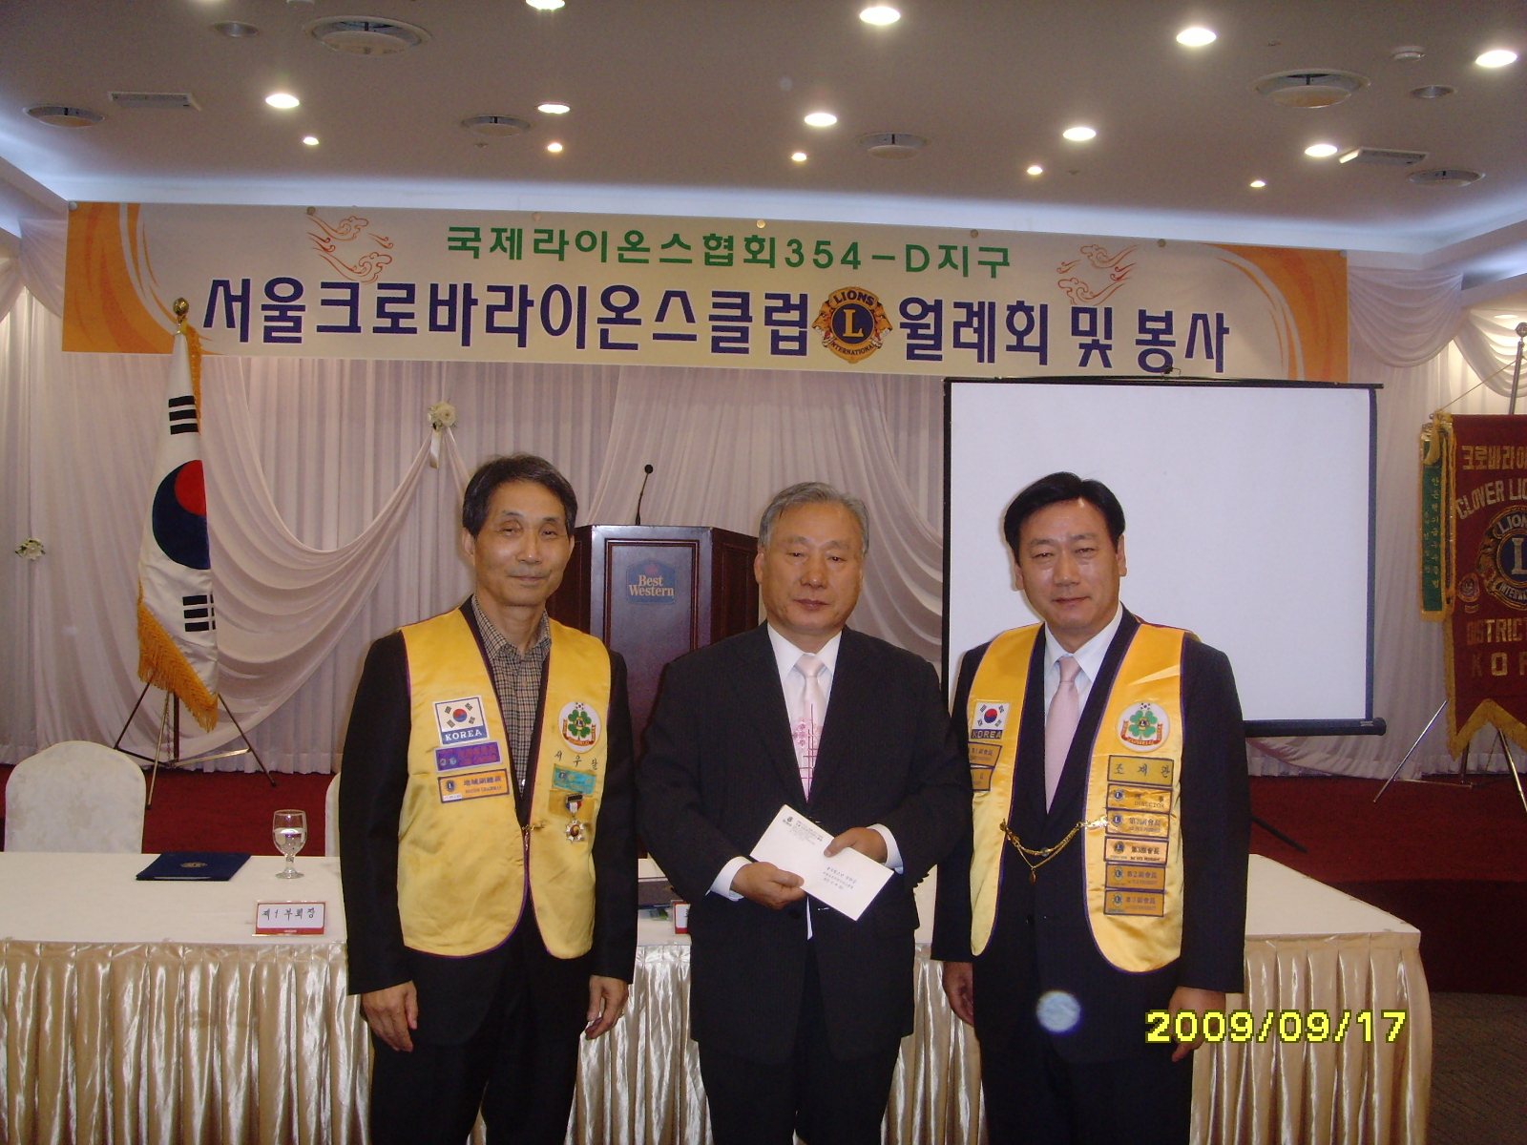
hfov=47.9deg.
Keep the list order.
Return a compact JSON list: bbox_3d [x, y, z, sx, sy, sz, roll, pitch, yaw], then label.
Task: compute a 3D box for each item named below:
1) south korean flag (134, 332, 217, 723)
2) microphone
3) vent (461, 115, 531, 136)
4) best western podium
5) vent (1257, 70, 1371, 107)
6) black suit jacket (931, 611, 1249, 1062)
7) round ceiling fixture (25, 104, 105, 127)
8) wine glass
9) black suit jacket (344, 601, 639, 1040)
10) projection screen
[{"bbox_3d":[-2.506,-0.194,7.360,0.360,1.740,0.250,1,1,-6],"label":"south korean flag"},{"bbox_3d":[-0.428,-0.269,6.200,0.060,0.250,0.120,1,1,-6],"label":"microphone"},{"bbox_3d":[-1.058,-1.766,6.811,0.280,0.070,0.280,1,1,-6],"label":"vent"},{"bbox_3d":[-0.402,0.430,6.201,0.780,1.184,0.500,1,1,-6],"label":"best western podium"},{"bbox_3d":[1.893,-1.670,5.939,0.400,0.080,0.400,1,1,-6],"label":"vent"},{"bbox_3d":[0.520,0.406,2.740,0.500,0.695,0.280,2,1,27],"label":"black suit jacket"},{"bbox_3d":[-2.905,-1.899,7.150,0.310,0.040,0.310,1,1,0],"label":"round ceiling fixture"},{"bbox_3d":[-1.082,0.621,3.930,0.077,0.155,0.077,1,1,-6],"label":"wine glass"},{"bbox_3d":[-0.452,0.400,2.820,0.490,0.700,0.270,1,1,-25],"label":"black suit jacket"},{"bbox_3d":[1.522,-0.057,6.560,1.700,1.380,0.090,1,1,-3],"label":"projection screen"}]

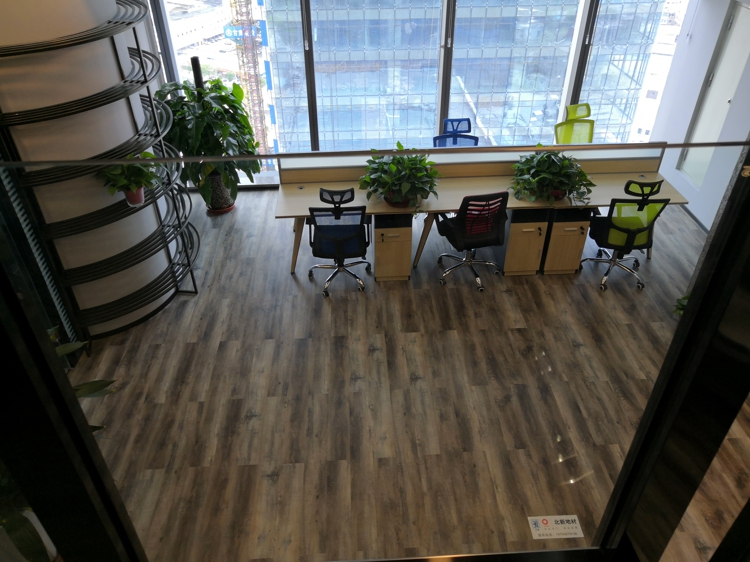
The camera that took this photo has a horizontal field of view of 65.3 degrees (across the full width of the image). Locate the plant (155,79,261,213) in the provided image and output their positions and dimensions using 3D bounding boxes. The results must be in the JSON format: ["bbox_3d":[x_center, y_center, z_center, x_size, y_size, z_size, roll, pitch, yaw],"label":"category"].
[{"bbox_3d":[-1.699,-1.392,6.121,1.000,1.480,0.920,-2,37,-2],"label":"plant"}]

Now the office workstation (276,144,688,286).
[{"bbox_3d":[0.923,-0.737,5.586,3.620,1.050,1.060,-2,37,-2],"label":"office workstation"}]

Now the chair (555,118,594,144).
[{"bbox_3d":[2.246,-1.286,6.257,0.620,1.090,0.620,-14,39,-17],"label":"chair"}]

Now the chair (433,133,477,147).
[{"bbox_3d":[0.827,-1.022,5.928,0.620,1.090,0.620,-2,37,-2],"label":"chair"}]

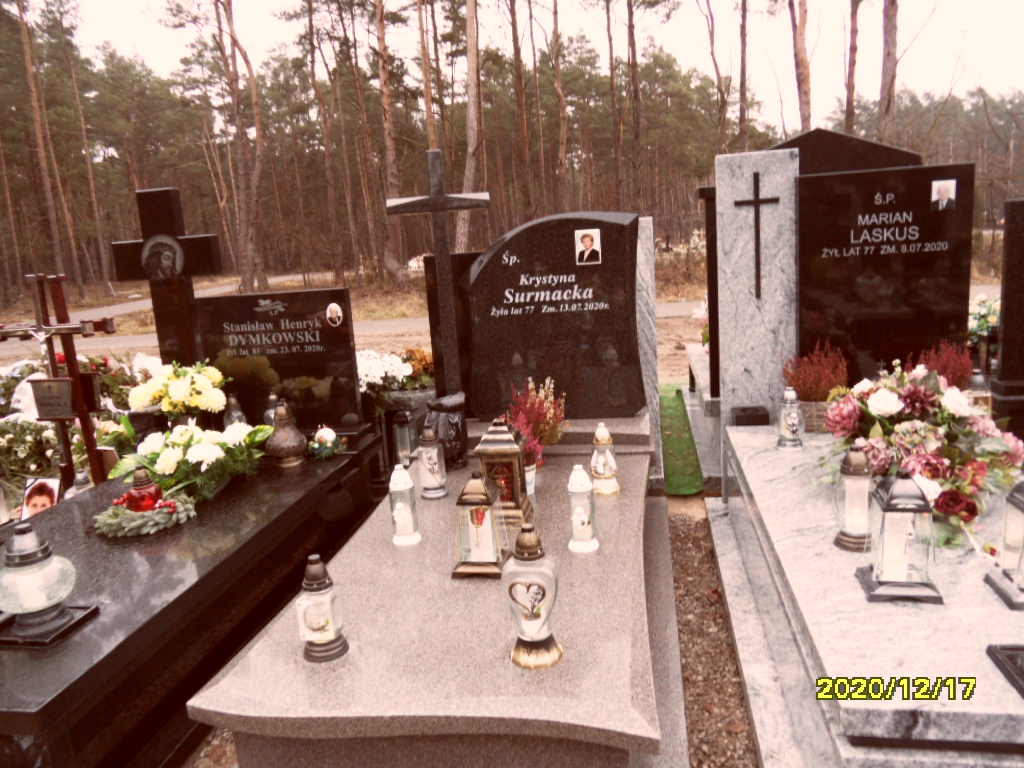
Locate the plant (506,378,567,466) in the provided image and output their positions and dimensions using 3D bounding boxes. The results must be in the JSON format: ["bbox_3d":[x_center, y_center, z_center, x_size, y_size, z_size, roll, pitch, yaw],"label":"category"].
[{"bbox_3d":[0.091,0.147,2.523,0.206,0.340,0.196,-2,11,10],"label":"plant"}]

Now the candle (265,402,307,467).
[{"bbox_3d":[-0.926,0.204,2.936,0.163,0.268,0.163,-2,11,10],"label":"candle"}]

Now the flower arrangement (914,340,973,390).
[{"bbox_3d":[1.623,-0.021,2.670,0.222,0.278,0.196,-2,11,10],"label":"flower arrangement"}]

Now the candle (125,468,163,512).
[{"bbox_3d":[-1.428,0.431,2.757,0.117,0.180,0.117,-2,10,11],"label":"candle"}]

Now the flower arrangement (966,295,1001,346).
[{"bbox_3d":[3.025,-0.401,4.550,0.300,0.340,0.280,-2,10,11],"label":"flower arrangement"}]

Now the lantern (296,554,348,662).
[{"bbox_3d":[-0.465,0.536,1.729,0.112,0.250,0.107,-4,12,3],"label":"lantern"}]

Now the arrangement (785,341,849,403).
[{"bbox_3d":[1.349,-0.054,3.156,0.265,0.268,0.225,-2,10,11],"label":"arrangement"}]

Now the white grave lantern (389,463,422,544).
[{"bbox_3d":[-0.330,0.356,2.111,0.093,0.225,0.093,-2,10,11],"label":"white grave lantern"}]

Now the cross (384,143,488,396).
[{"bbox_3d":[-0.332,-0.459,3.551,0.497,1.345,0.085,-2,10,11],"label":"cross"}]

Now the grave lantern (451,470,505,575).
[{"bbox_3d":[-0.091,0.364,1.883,0.130,0.258,0.126,-2,11,10],"label":"grave lantern"}]

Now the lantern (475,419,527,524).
[{"bbox_3d":[-0.034,0.305,2.555,0.165,0.372,0.165,-2,10,11],"label":"lantern"}]

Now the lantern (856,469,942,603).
[{"bbox_3d":[0.890,0.337,1.642,0.158,0.286,0.150,-2,12,11],"label":"lantern"}]

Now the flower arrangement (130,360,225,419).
[{"bbox_3d":[-1.599,0.019,3.415,0.400,0.260,0.340,-2,10,11],"label":"flower arrangement"}]

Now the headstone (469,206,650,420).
[{"bbox_3d":[0.206,-0.303,3.415,0.820,0.950,0.100,-2,12,11],"label":"headstone"}]

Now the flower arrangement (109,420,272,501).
[{"bbox_3d":[-1.387,0.324,3.096,0.560,0.280,0.420,-2,10,11],"label":"flower arrangement"}]

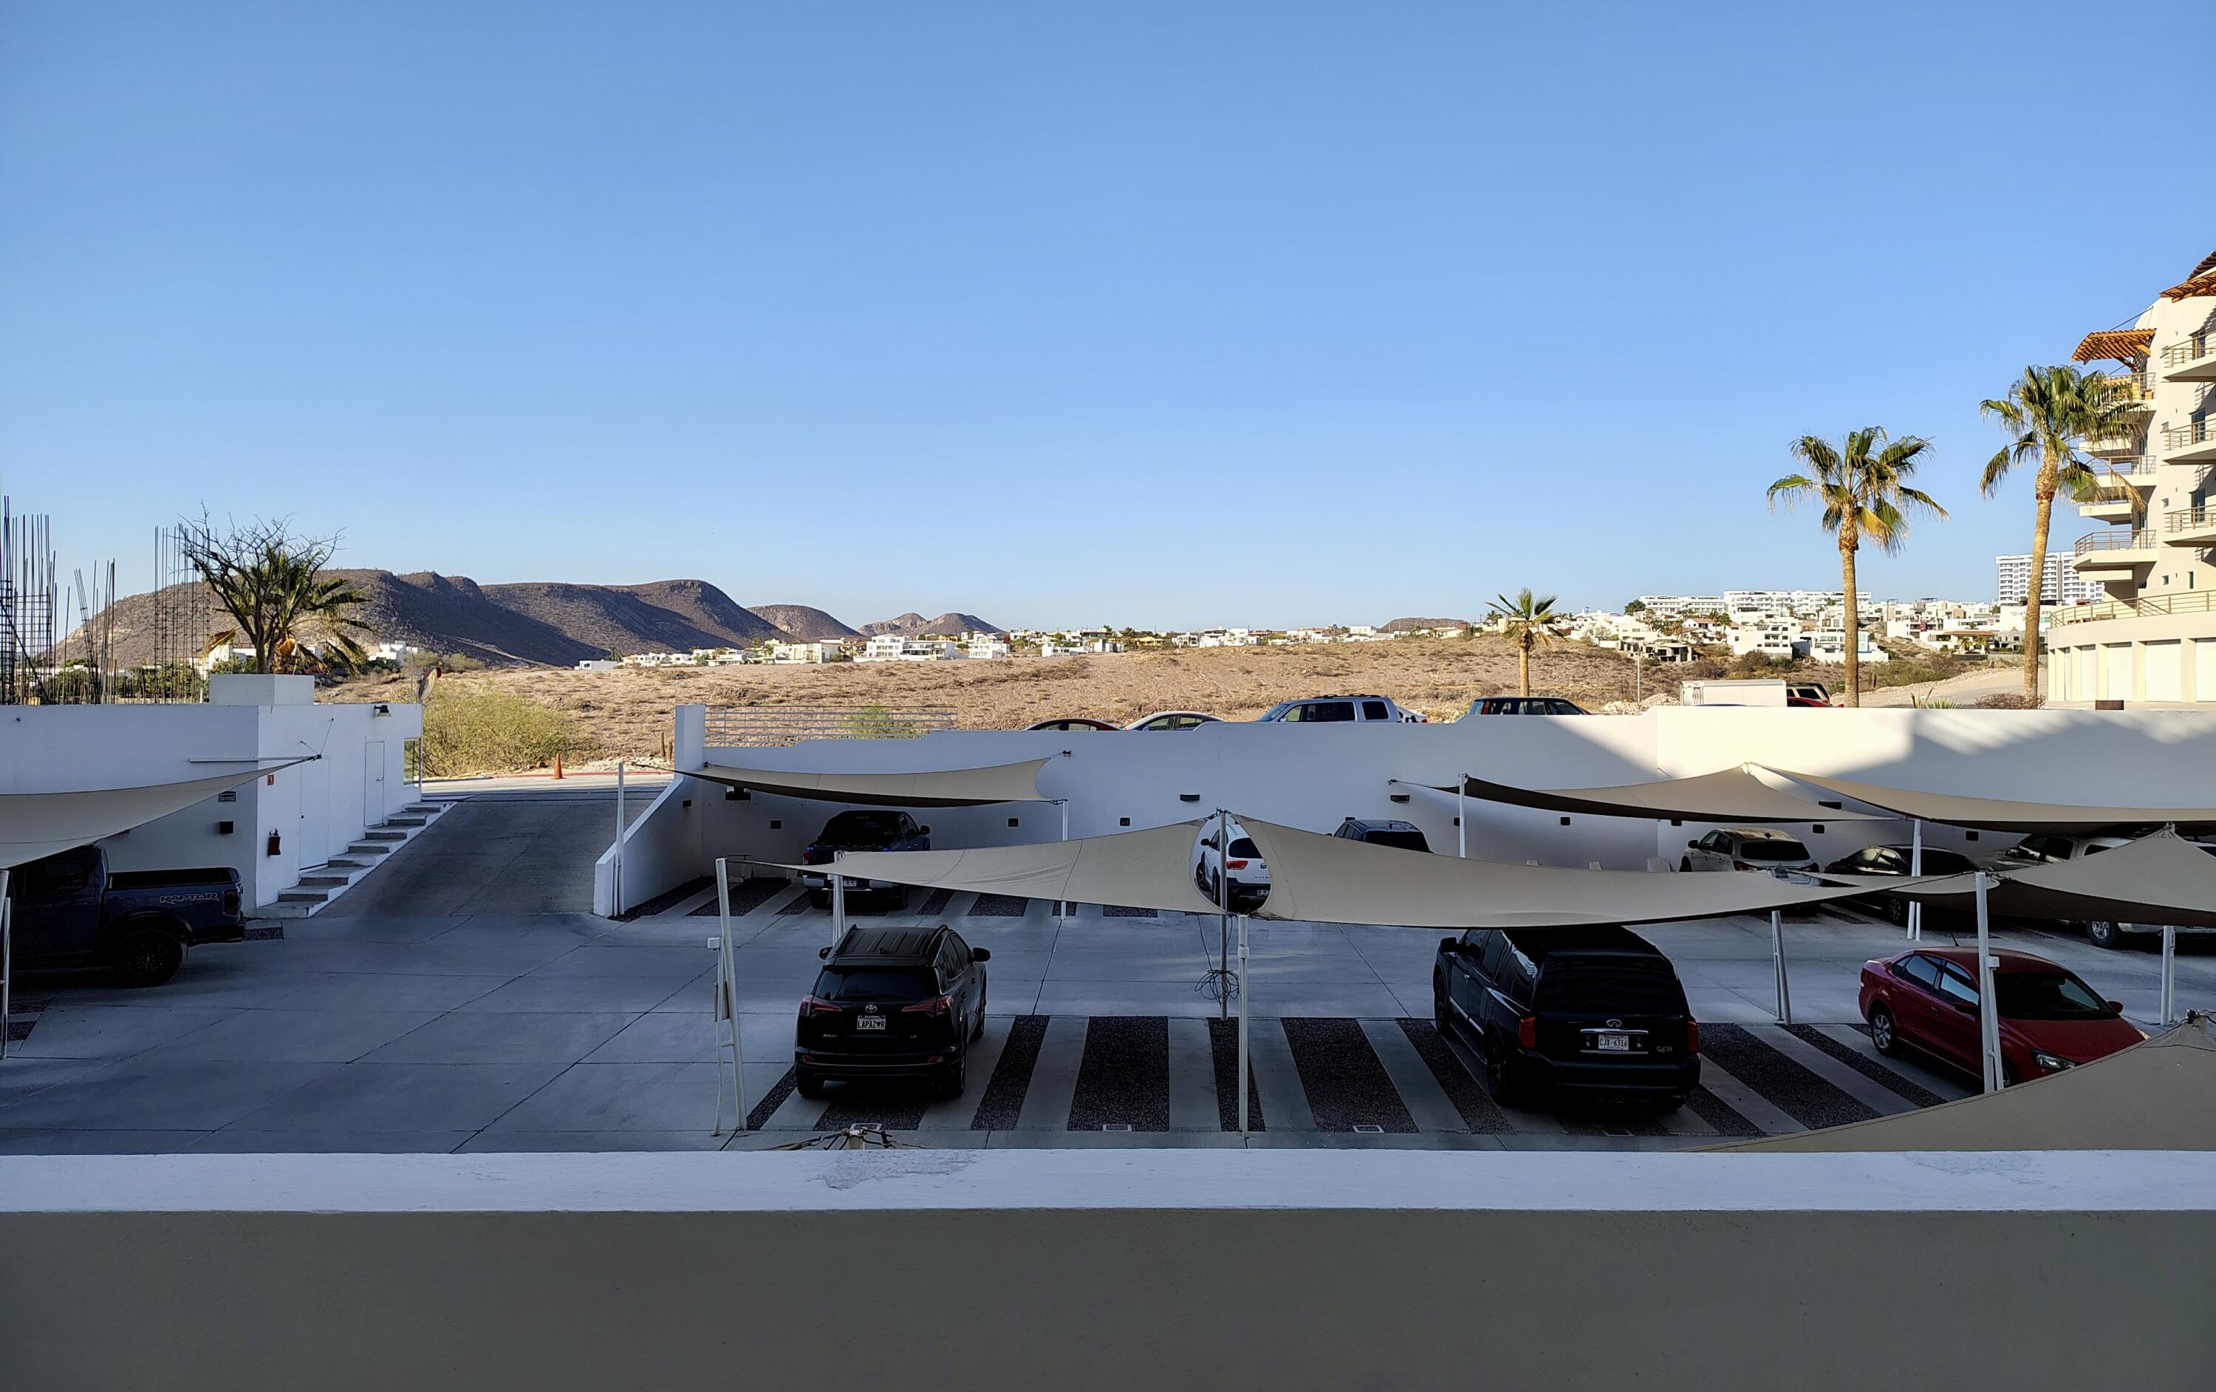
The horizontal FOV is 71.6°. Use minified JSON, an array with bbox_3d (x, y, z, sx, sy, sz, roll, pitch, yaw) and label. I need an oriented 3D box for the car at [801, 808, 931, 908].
[{"bbox_3d":[-4.780,3.260,31.700,1.860,1.780,5.250,0,0,1],"label":"car"}]

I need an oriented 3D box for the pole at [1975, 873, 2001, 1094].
[{"bbox_3d":[8.818,3.111,15.415,0.100,2.673,0.100,-3,1,0],"label":"pole"}]

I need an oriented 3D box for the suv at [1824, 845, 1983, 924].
[{"bbox_3d":[15.089,3.460,28.856,1.820,1.440,4.600,0,1,2],"label":"suv"}]

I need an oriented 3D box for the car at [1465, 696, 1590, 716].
[{"bbox_3d":[11.501,0.921,39.827,4.550,1.680,1.800,0,1,2],"label":"car"}]

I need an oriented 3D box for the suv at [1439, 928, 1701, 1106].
[{"bbox_3d":[5.197,3.409,18.014,2.000,1.950,5.250,0,1,2],"label":"suv"}]

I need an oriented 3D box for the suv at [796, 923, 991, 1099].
[{"bbox_3d":[-2.490,3.620,18.600,1.860,1.690,4.600,0,0,0],"label":"suv"}]

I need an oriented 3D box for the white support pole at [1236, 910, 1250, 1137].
[{"bbox_3d":[1.390,3.350,15.800,0.100,2.300,0.100,0,0,0],"label":"white support pole"}]

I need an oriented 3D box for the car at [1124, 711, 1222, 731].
[{"bbox_3d":[1.844,1.174,41.533,4.600,1.450,1.800,0,1,2],"label":"car"}]

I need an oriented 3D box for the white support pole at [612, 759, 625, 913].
[{"bbox_3d":[-9.058,2.693,28.604,0.100,2.875,0.100,1,1,0],"label":"white support pole"}]

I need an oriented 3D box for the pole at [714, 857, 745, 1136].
[{"bbox_3d":[-3.800,3.033,15.531,0.100,2.772,0.100,-4,1,0],"label":"pole"}]

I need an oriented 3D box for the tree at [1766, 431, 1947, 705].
[{"bbox_3d":[20.468,-3.431,42.000,4.800,7.760,4.600,0,0,0],"label":"tree"}]

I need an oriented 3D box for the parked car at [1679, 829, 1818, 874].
[{"bbox_3d":[13.000,3.400,31.800,1.790,1.640,4.350,0,0,3],"label":"parked car"}]

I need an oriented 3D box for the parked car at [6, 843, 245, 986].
[{"bbox_3d":[-15.744,3.279,22.640,5.360,1.920,2.030,0,1,-25],"label":"parked car"}]

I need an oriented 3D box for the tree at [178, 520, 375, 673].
[{"bbox_3d":[-17.577,-2.000,32.500,3.800,3.500,3.600,0,0,0],"label":"tree"}]

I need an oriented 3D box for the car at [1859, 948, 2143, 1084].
[{"bbox_3d":[10.335,3.670,17.551,1.700,1.470,4.380,0,1,0],"label":"car"}]

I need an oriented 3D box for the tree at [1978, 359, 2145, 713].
[{"bbox_3d":[26.338,-4.336,42.500,4.400,9.570,4.300,0,0,0],"label":"tree"}]

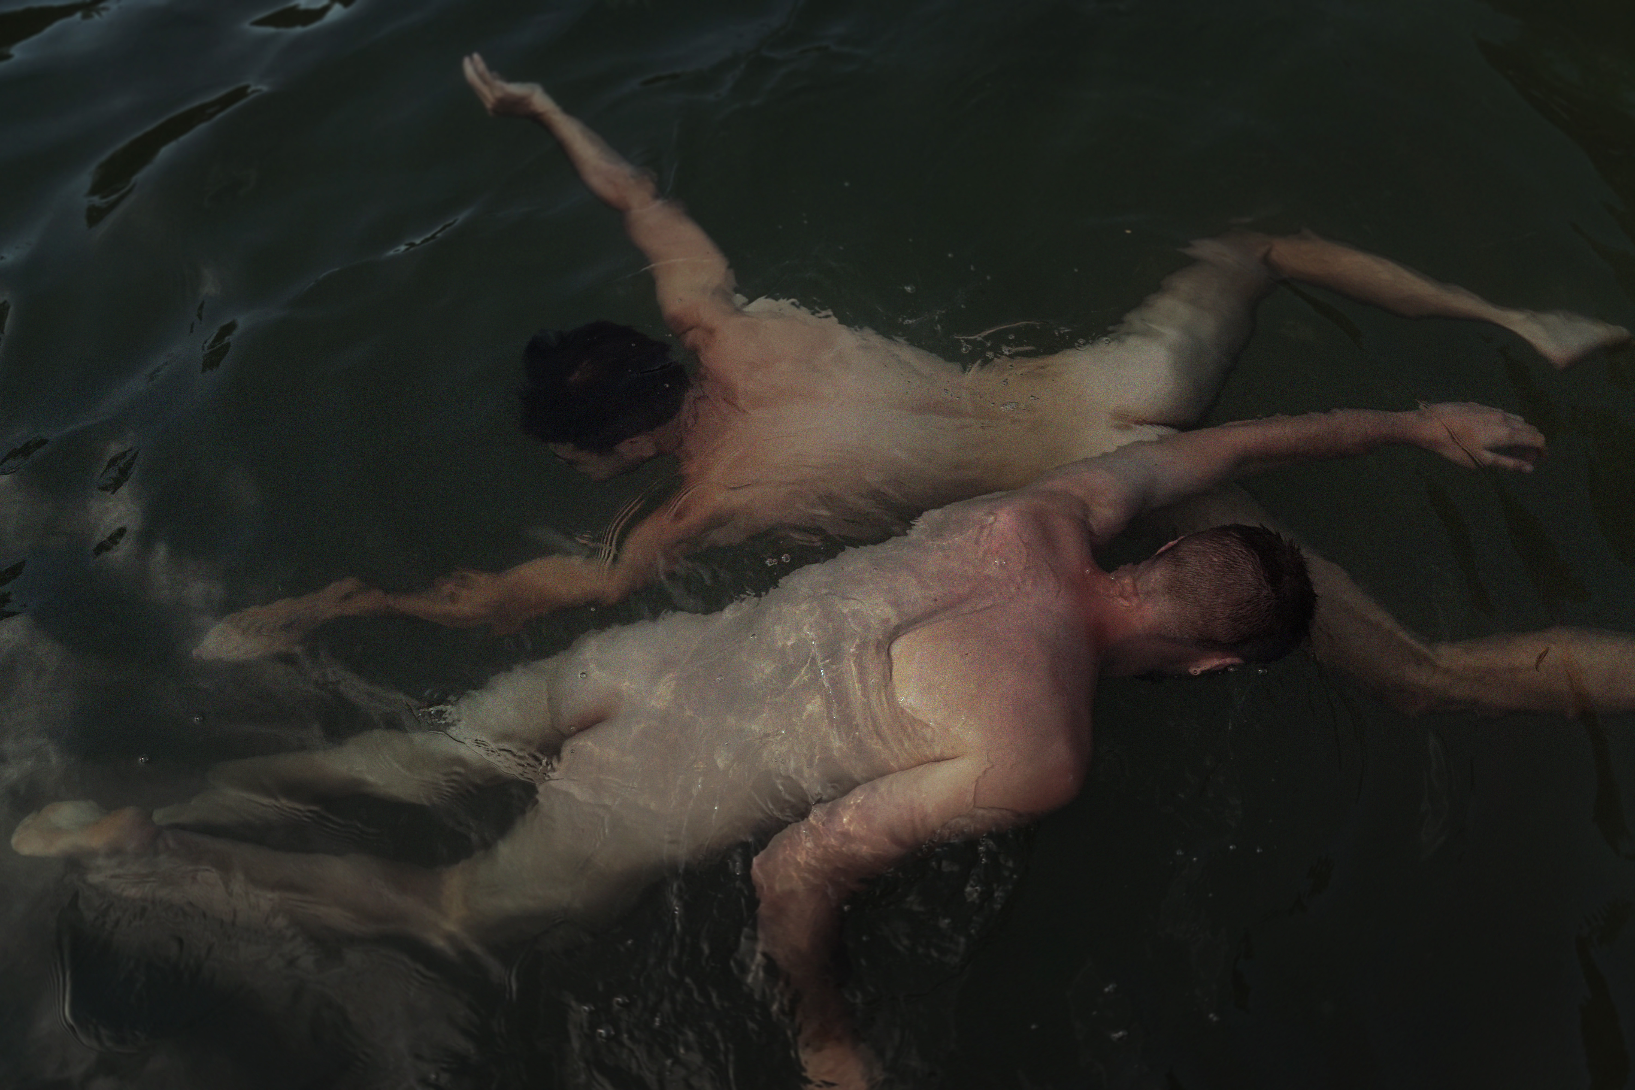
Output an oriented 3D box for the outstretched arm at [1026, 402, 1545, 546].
[{"bbox_3d":[0.669,-0.111,1.740,0.762,0.130,0.160,-6,57,-4],"label":"outstretched arm"}]

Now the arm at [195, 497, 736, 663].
[{"bbox_3d":[-0.480,0.071,1.694,0.729,0.130,0.140,-14,58,-9],"label":"arm"}]

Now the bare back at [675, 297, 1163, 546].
[{"bbox_3d":[0.156,-0.173,1.858,0.726,0.190,0.420,2,57,1],"label":"bare back"}]

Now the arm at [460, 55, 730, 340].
[{"bbox_3d":[-0.389,-0.597,2.020,0.150,0.130,0.713,-34,70,-20],"label":"arm"}]

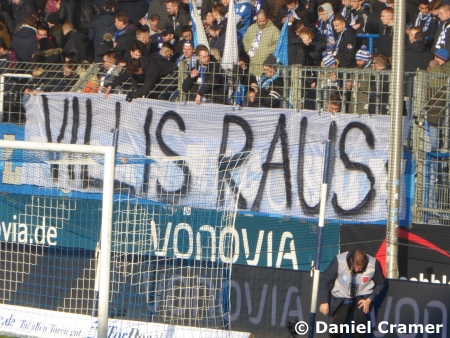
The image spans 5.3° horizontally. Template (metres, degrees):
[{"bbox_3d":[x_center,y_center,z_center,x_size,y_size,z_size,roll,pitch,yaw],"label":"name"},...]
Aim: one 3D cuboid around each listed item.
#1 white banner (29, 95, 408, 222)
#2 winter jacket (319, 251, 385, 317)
[{"bbox_3d":[-0.280,-0.200,69.200,0.150,1.530,10.100,1,2,-33],"label":"white banner"},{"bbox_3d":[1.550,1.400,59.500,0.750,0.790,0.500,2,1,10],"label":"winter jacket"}]

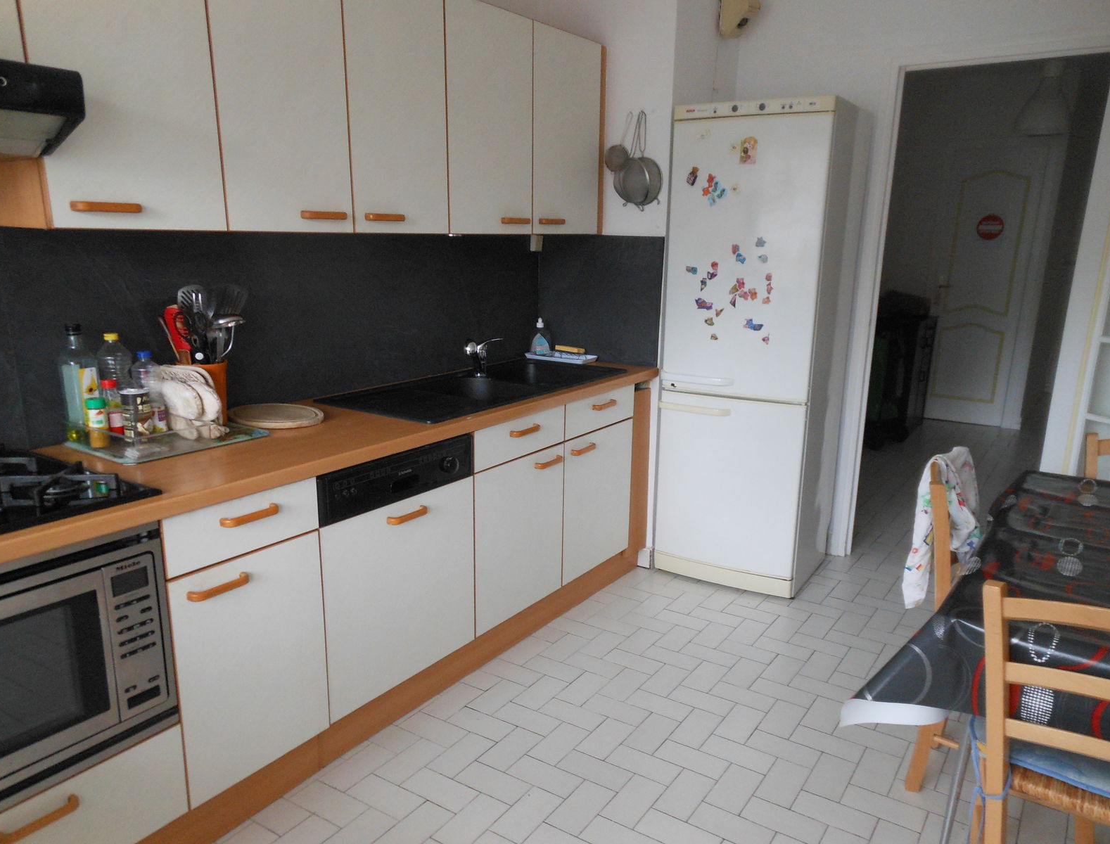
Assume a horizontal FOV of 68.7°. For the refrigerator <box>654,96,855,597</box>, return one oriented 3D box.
[{"bbox_3d":[0.850,-0.300,3.447,0.600,1.913,0.580,8,15,29],"label":"refrigerator"}]

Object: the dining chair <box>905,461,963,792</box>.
[{"bbox_3d":[1.204,0.548,2.110,0.450,0.870,0.400,10,16,34],"label":"dining chair"}]

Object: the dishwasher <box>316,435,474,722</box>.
[{"bbox_3d":[-0.664,0.383,2.505,0.580,0.698,0.600,10,16,34],"label":"dishwasher"}]

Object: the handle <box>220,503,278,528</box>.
[{"bbox_3d":[-0.696,0.214,1.867,0.032,0.020,0.145,10,16,34],"label":"handle"}]

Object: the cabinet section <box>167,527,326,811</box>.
[{"bbox_3d":[-0.940,0.542,2.112,0.560,0.560,0.398,10,16,34],"label":"cabinet section"}]

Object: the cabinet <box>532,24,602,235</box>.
[{"bbox_3d":[-0.095,-1.110,3.193,0.355,0.729,0.446,10,16,34],"label":"cabinet"}]

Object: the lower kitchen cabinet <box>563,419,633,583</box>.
[{"bbox_3d":[-0.063,0.263,3.358,0.580,0.562,0.496,10,16,34],"label":"lower kitchen cabinet"}]

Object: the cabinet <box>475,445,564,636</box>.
[{"bbox_3d":[-0.349,0.352,2.960,0.580,0.562,0.500,10,16,34],"label":"cabinet"}]

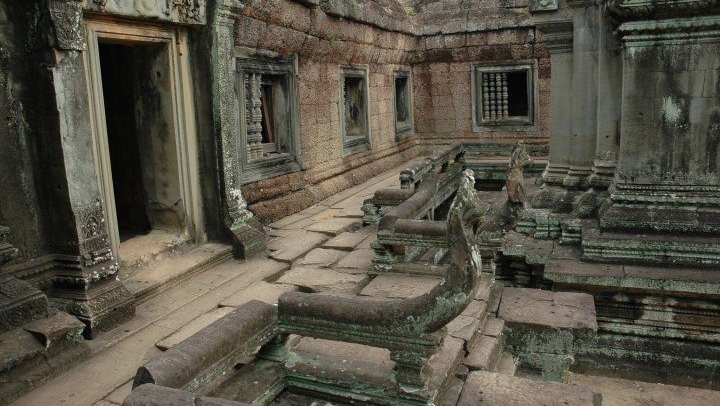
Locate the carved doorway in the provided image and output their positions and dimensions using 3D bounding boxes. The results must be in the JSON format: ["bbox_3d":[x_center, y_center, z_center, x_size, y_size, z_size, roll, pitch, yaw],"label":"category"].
[{"bbox_3d":[-2.091,-0.569,5.136,0.390,2.153,1.303,2,12,21],"label":"carved doorway"}]

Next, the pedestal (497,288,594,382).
[{"bbox_3d":[1.454,1.014,4.230,0.676,0.437,0.685,2,12,21],"label":"pedestal"}]

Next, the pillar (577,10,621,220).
[{"bbox_3d":[2.380,-0.907,5.425,0.421,2.071,0.412,2,12,21],"label":"pillar"}]

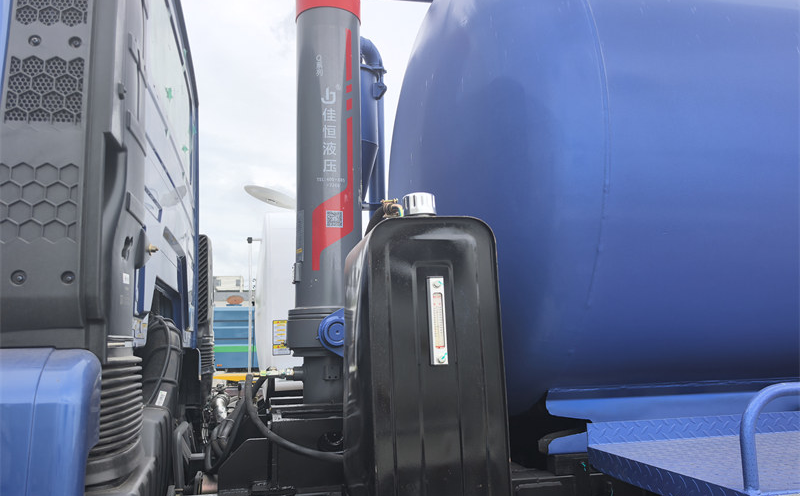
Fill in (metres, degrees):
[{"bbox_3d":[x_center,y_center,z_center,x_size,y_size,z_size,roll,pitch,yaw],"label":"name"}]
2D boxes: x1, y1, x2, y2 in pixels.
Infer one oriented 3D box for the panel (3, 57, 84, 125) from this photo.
[{"bbox_3d":[-0.610,-0.270,1.074,0.121,0.126,0.020,0,-15,-9],"label":"panel"}]

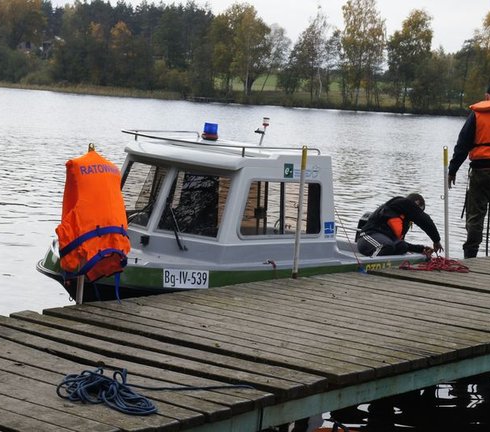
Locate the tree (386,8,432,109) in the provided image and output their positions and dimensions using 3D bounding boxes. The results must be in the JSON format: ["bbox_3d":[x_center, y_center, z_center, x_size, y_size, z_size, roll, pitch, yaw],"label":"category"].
[{"bbox_3d":[24.501,-23.459,180.000,6.900,14.900,6.900,3,6,0],"label":"tree"}]

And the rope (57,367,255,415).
[{"bbox_3d":[-0.491,0.858,6.135,0.960,0.130,0.620,4,6,10],"label":"rope"}]

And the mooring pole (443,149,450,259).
[{"bbox_3d":[2.012,-0.121,12.041,0.050,1.110,0.050,-2,6,0],"label":"mooring pole"}]

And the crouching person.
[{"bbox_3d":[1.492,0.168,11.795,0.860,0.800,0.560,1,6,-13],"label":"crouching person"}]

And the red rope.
[{"bbox_3d":[1.800,0.436,11.399,0.660,0.120,0.600,3,6,-3],"label":"red rope"}]

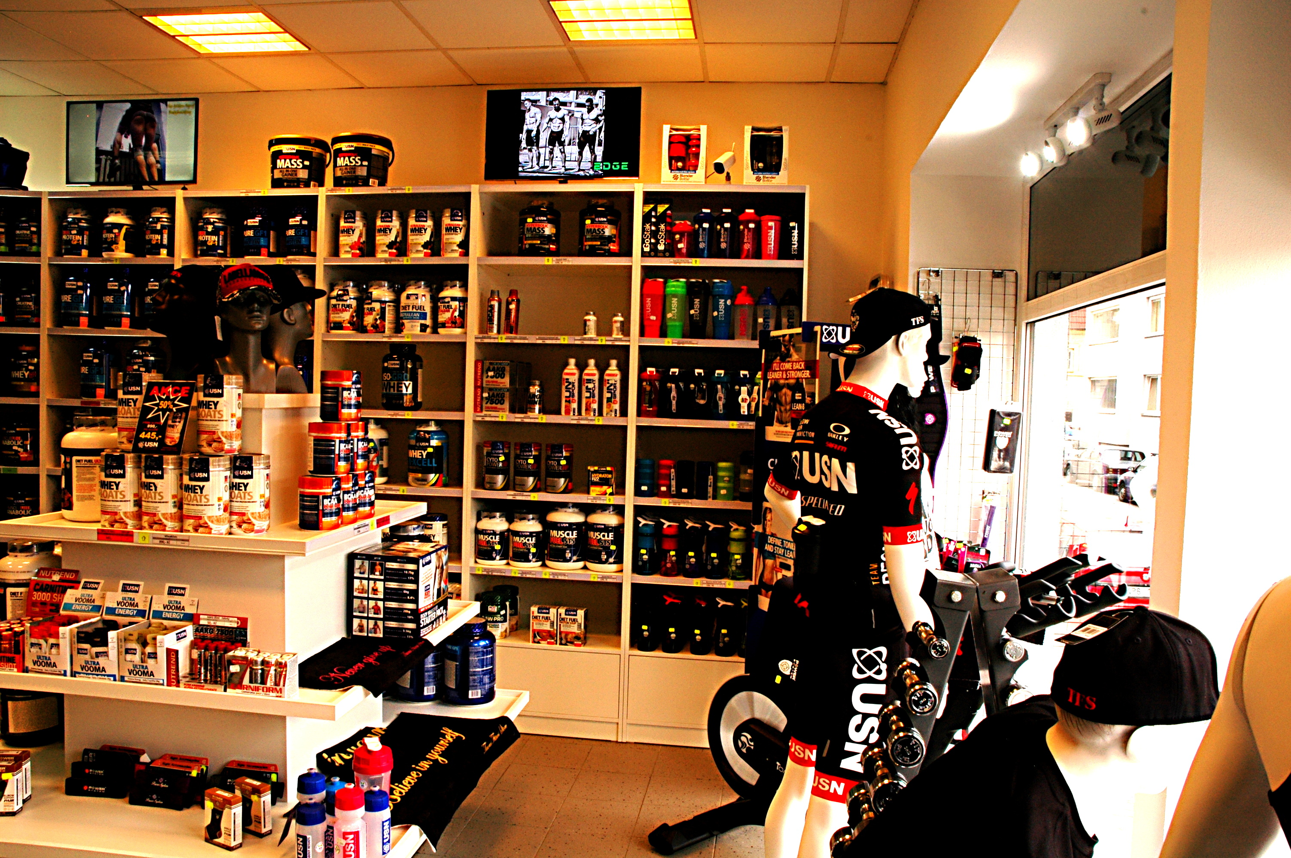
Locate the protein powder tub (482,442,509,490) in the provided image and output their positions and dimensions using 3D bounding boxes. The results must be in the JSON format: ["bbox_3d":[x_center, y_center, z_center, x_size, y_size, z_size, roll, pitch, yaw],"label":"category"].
[{"bbox_3d":[-0.703,0.172,4.542,0.129,0.225,0.129,2,2,-2],"label":"protein powder tub"}]

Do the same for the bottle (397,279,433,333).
[{"bbox_3d":[-1.109,-0.584,4.664,0.155,0.245,0.155,1,2,0],"label":"bottle"}]

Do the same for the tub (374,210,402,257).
[{"bbox_3d":[-1.230,-0.934,4.619,0.125,0.222,0.125,2,2,0],"label":"tub"}]

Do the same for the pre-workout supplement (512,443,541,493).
[{"bbox_3d":[-0.556,0.181,4.560,0.127,0.233,0.127,2,2,1],"label":"pre-workout supplement"}]

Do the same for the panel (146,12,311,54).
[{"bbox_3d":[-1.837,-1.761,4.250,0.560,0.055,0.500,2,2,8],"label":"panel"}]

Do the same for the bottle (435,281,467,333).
[{"bbox_3d":[-0.910,-0.578,4.601,0.155,0.252,0.155,2,2,18],"label":"bottle"}]

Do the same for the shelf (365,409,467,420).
[{"bbox_3d":[-1.173,-0.076,4.691,0.727,0.037,0.280,2,2,8],"label":"shelf"}]

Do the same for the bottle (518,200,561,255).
[{"bbox_3d":[-0.519,-0.976,4.755,0.197,0.272,0.197,1,3,-6],"label":"bottle"}]

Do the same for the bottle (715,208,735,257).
[{"bbox_3d":[0.362,-0.886,4.394,0.092,0.224,0.092,2,2,8],"label":"bottle"}]

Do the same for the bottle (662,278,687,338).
[{"bbox_3d":[0.140,-0.551,4.422,0.101,0.270,0.101,2,2,3],"label":"bottle"}]

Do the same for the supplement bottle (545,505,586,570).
[{"bbox_3d":[-0.372,0.502,4.520,0.190,0.283,0.190,2,2,0],"label":"supplement bottle"}]

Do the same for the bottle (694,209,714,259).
[{"bbox_3d":[0.269,-0.890,4.402,0.096,0.227,0.096,2,2,8],"label":"bottle"}]

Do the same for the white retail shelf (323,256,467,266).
[{"bbox_3d":[-1.158,-0.795,4.733,0.706,0.036,0.346,2,2,8],"label":"white retail shelf"}]

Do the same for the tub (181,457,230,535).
[{"bbox_3d":[-1.262,0.186,2.784,0.125,0.223,0.125,2,3,-4],"label":"tub"}]

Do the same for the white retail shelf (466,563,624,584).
[{"bbox_3d":[-0.438,0.672,4.671,0.724,0.036,0.346,2,2,8],"label":"white retail shelf"}]

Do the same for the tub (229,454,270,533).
[{"bbox_3d":[-1.146,0.190,2.793,0.125,0.223,0.125,1,3,-7],"label":"tub"}]

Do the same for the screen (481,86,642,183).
[{"bbox_3d":[-0.380,-1.380,4.558,0.737,0.417,0.070,2,2,8],"label":"screen"}]

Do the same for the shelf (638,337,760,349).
[{"bbox_3d":[0.344,-0.384,4.471,0.721,0.031,0.310,2,2,8],"label":"shelf"}]

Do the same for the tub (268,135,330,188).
[{"bbox_3d":[-1.693,-1.307,4.723,0.271,0.261,0.271,2,2,0],"label":"tub"}]

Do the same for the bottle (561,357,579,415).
[{"bbox_3d":[-0.345,-0.192,4.415,0.080,0.265,0.080,2,2,2],"label":"bottle"}]

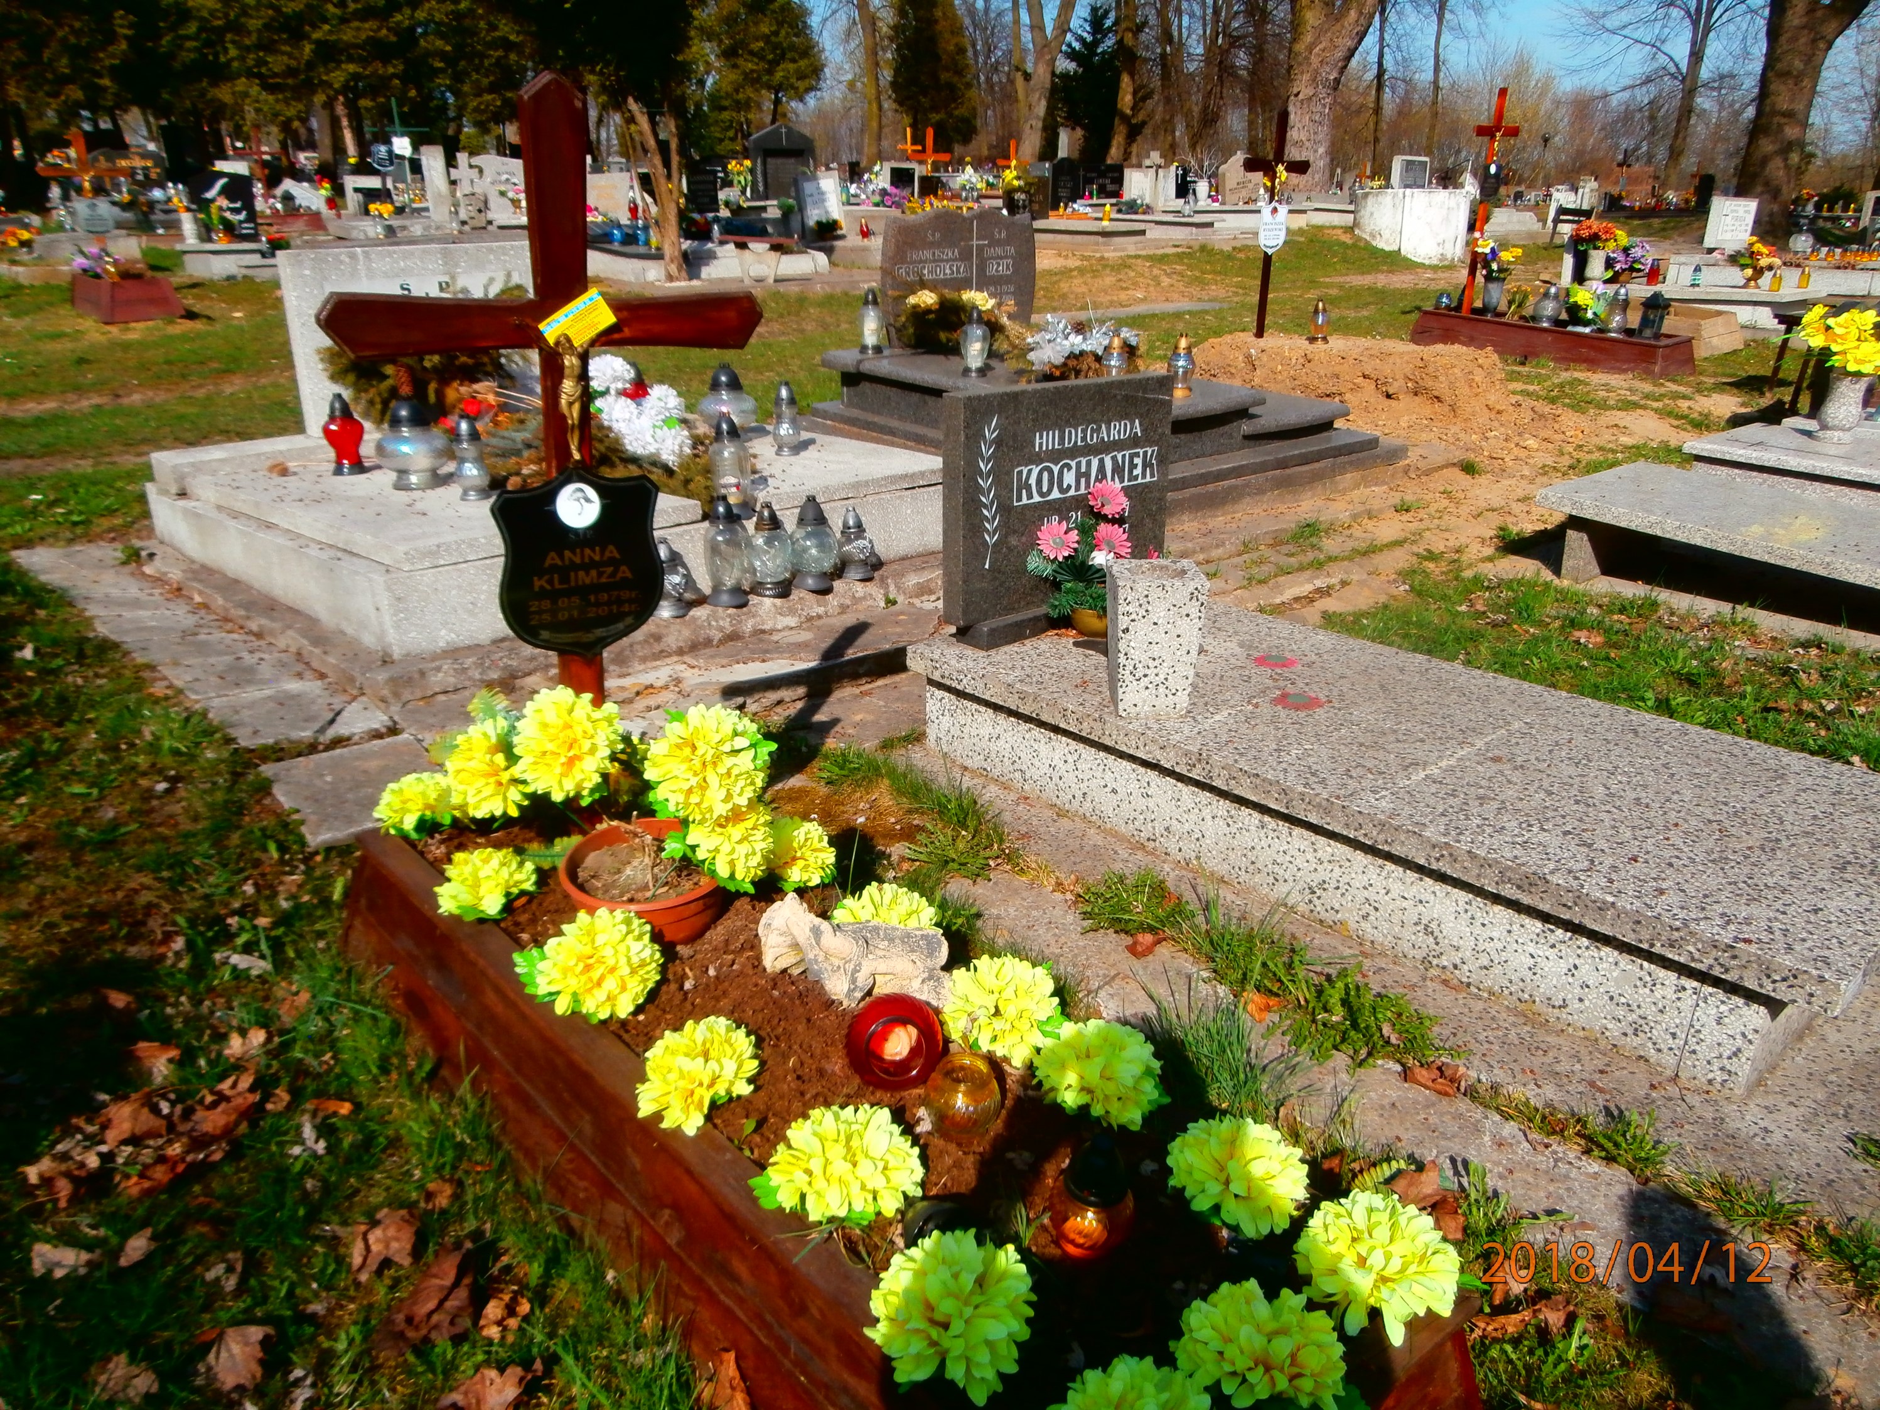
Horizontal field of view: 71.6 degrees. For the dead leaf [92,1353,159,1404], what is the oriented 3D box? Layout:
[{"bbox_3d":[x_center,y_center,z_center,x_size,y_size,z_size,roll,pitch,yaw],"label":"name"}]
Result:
[{"bbox_3d":[-0.844,0.697,1.350,0.075,0.030,0.070,0,21,0],"label":"dead leaf"}]

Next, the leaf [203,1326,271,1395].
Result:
[{"bbox_3d":[-0.771,0.718,1.430,0.072,0.027,0.076,-14,25,-33],"label":"leaf"}]

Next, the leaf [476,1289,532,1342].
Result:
[{"bbox_3d":[-0.499,0.696,1.490,0.058,0.030,0.060,-8,23,-22],"label":"leaf"}]

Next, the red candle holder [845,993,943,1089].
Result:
[{"bbox_3d":[-0.058,0.421,1.630,0.118,0.118,0.110,0,-8,-2],"label":"red candle holder"}]

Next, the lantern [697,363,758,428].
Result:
[{"bbox_3d":[-0.926,-1.305,5.593,0.245,0.300,0.245,0,20,0],"label":"lantern"}]

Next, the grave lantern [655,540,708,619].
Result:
[{"bbox_3d":[-0.825,-0.393,3.973,0.120,0.245,0.120,0,21,0],"label":"grave lantern"}]

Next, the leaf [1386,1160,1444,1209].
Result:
[{"bbox_3d":[0.617,0.621,1.687,0.085,0.030,0.085,0,21,0],"label":"leaf"}]

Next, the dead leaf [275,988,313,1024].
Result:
[{"bbox_3d":[-1.035,0.481,2.089,0.065,0.030,0.065,0,21,0],"label":"dead leaf"}]

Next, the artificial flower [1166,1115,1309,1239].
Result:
[{"bbox_3d":[0.315,0.500,1.380,0.142,0.105,0.142,6,22,15],"label":"artificial flower"}]

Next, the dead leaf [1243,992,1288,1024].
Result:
[{"bbox_3d":[0.496,0.463,1.991,0.063,0.035,0.060,5,21,14],"label":"dead leaf"}]

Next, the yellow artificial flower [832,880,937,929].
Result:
[{"bbox_3d":[-0.079,0.303,1.860,0.152,0.095,0.145,0,21,0],"label":"yellow artificial flower"}]

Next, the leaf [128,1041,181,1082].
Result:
[{"bbox_3d":[-1.102,0.502,1.830,0.078,0.035,0.075,0,21,0],"label":"leaf"}]

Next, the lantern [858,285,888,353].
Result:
[{"bbox_3d":[-0.336,-1.875,6.350,0.122,0.305,0.122,-1,21,-3],"label":"lantern"}]

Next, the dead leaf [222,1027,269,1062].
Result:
[{"bbox_3d":[-1.035,0.506,1.942,0.065,0.030,0.065,0,21,0],"label":"dead leaf"}]

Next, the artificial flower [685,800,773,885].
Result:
[{"bbox_3d":[-0.301,0.194,1.860,0.135,0.130,0.125,-4,21,-10],"label":"artificial flower"}]

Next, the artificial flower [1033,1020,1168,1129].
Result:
[{"bbox_3d":[0.181,0.419,1.479,0.150,0.115,0.150,0,20,0],"label":"artificial flower"}]

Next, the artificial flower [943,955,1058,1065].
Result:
[{"bbox_3d":[0.073,0.369,1.570,0.145,0.120,0.140,1,21,3],"label":"artificial flower"}]

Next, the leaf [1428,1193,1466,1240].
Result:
[{"bbox_3d":[0.613,0.620,1.580,0.046,0.040,0.050,11,23,24],"label":"leaf"}]

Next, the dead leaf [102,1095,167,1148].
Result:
[{"bbox_3d":[-1.071,0.554,1.735,0.085,0.050,0.090,-13,24,-31],"label":"dead leaf"}]

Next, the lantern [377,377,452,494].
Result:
[{"bbox_3d":[-1.551,-0.800,3.850,0.215,0.315,0.215,0,21,0],"label":"lantern"}]

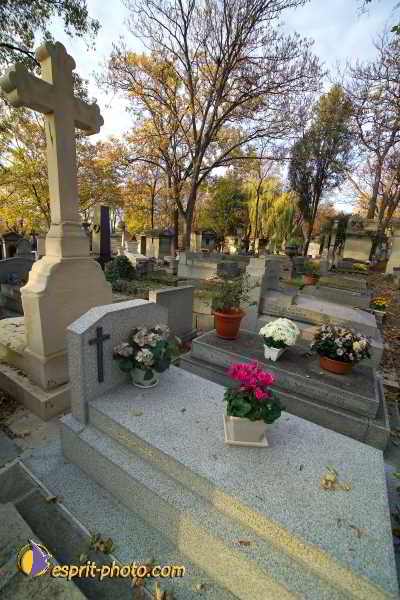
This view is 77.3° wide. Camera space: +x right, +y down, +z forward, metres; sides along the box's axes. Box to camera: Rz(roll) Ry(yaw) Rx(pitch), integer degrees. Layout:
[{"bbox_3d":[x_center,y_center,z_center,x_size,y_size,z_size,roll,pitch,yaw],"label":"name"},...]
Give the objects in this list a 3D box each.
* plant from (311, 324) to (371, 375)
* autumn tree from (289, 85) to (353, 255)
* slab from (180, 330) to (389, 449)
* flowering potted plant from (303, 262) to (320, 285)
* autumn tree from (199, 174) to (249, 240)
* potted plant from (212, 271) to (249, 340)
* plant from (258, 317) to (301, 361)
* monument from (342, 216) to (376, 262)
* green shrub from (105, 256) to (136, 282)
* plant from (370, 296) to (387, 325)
[{"bbox_3d":[1.303,0.436,2.299,0.487,0.425,0.439,11,15,31],"label":"plant"},{"bbox_3d":[7.699,-7.887,16.484,3.286,10.643,3.286,9,14,21],"label":"autumn tree"},{"bbox_3d":[0.844,0.730,2.675,1.870,0.369,0.960,12,15,31],"label":"slab"},{"bbox_3d":[2.516,-0.621,5.622,0.382,0.530,0.382,9,14,23],"label":"flowering potted plant"},{"bbox_3d":[2.963,-9.966,28.933,5.760,8.404,5.760,5,13,4],"label":"autumn tree"},{"bbox_3d":[0.374,0.071,2.892,0.451,0.759,0.429,5,13,7],"label":"potted plant"},{"bbox_3d":[0.767,0.381,2.455,0.378,0.397,0.378,8,14,18],"label":"plant"},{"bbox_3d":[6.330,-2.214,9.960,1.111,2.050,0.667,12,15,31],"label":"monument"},{"bbox_3d":[-2.440,-0.934,7.564,0.908,0.756,0.908,-1,14,-18],"label":"green shrub"},{"bbox_3d":[2.618,0.148,3.636,0.233,0.407,0.233,13,16,35],"label":"plant"}]

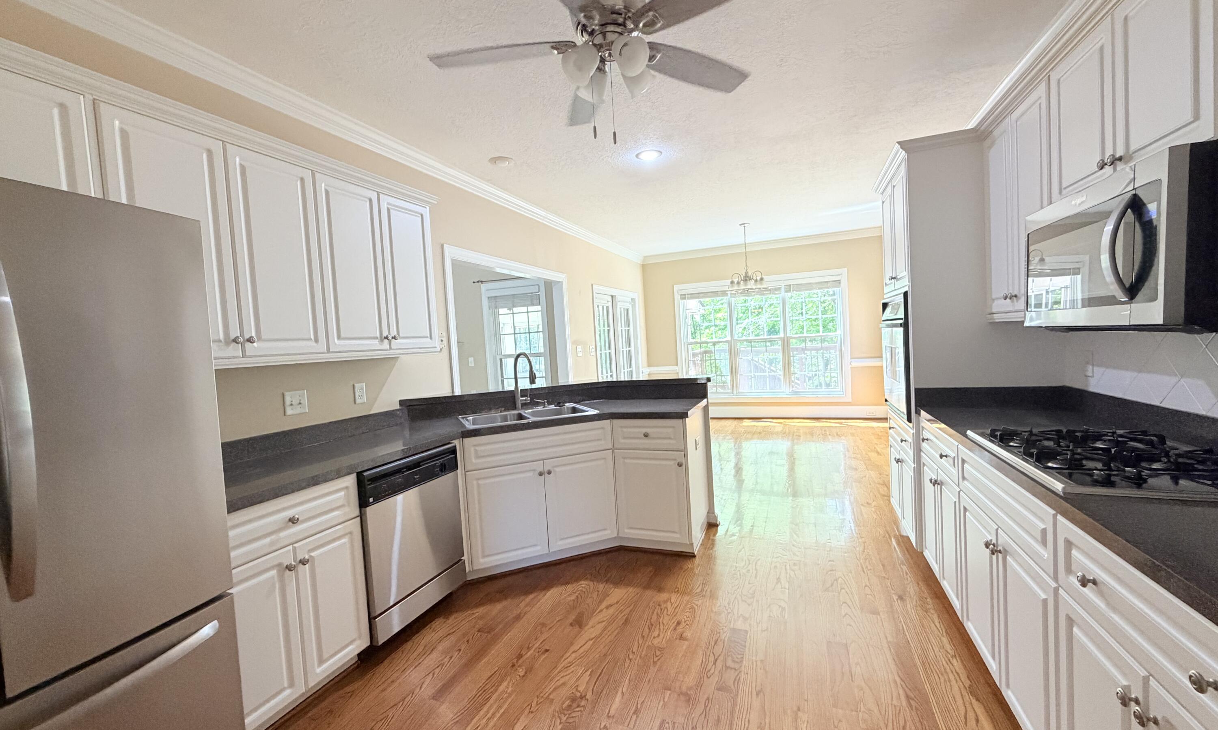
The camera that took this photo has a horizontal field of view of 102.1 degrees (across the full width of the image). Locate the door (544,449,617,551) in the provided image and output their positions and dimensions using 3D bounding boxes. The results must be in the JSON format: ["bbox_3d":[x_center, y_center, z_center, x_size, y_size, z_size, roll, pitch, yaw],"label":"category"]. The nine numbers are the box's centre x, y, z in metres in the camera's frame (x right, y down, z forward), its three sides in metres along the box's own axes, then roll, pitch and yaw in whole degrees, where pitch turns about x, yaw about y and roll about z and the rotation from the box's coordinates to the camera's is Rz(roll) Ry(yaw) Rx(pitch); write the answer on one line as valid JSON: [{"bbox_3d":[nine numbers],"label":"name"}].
[{"bbox_3d":[-0.175,0.851,3.118,0.452,0.573,0.020,-4,3,-23],"label":"door"}]

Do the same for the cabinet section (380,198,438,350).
[{"bbox_3d":[-1.159,-0.516,2.870,0.030,0.860,0.375,-2,3,22],"label":"cabinet section"}]

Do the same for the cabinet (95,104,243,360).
[{"bbox_3d":[-1.579,-0.445,1.796,0.030,0.850,0.369,-2,3,21],"label":"cabinet"}]

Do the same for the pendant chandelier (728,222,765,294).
[{"bbox_3d":[1.767,-1.374,6.330,0.470,0.850,0.470,-2,3,22],"label":"pendant chandelier"}]

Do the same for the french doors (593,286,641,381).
[{"bbox_3d":[0.161,-0.058,7.245,0.130,2.110,1.880,-2,3,21],"label":"french doors"}]

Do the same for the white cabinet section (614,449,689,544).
[{"bbox_3d":[0.266,0.816,3.075,0.448,0.563,0.030,-2,3,21],"label":"white cabinet section"}]

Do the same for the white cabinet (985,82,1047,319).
[{"bbox_3d":[1.907,-0.638,2.068,0.345,0.870,0.700,-2,3,22],"label":"white cabinet"}]

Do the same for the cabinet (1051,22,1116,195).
[{"bbox_3d":[1.686,-0.802,1.535,0.340,0.470,0.380,-2,3,22],"label":"cabinet"}]

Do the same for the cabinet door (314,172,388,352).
[{"bbox_3d":[-1.300,-0.492,2.510,0.030,0.847,0.365,-2,3,21],"label":"cabinet door"}]

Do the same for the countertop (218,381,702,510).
[{"bbox_3d":[-0.568,0.306,2.735,1.855,0.185,2.740,-2,3,22],"label":"countertop"}]

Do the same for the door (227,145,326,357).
[{"bbox_3d":[-1.439,-0.467,2.154,0.030,0.847,0.367,-2,3,21],"label":"door"}]

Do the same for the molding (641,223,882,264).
[{"bbox_3d":[2.230,-1.823,7.565,3.620,0.125,0.090,-2,3,22],"label":"molding"}]

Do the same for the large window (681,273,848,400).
[{"bbox_3d":[2.317,-0.383,7.656,2.550,1.920,0.110,-2,3,22],"label":"large window"}]

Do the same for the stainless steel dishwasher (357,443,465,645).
[{"bbox_3d":[-1.202,0.857,2.539,0.600,0.820,0.610,-2,3,22],"label":"stainless steel dishwasher"}]

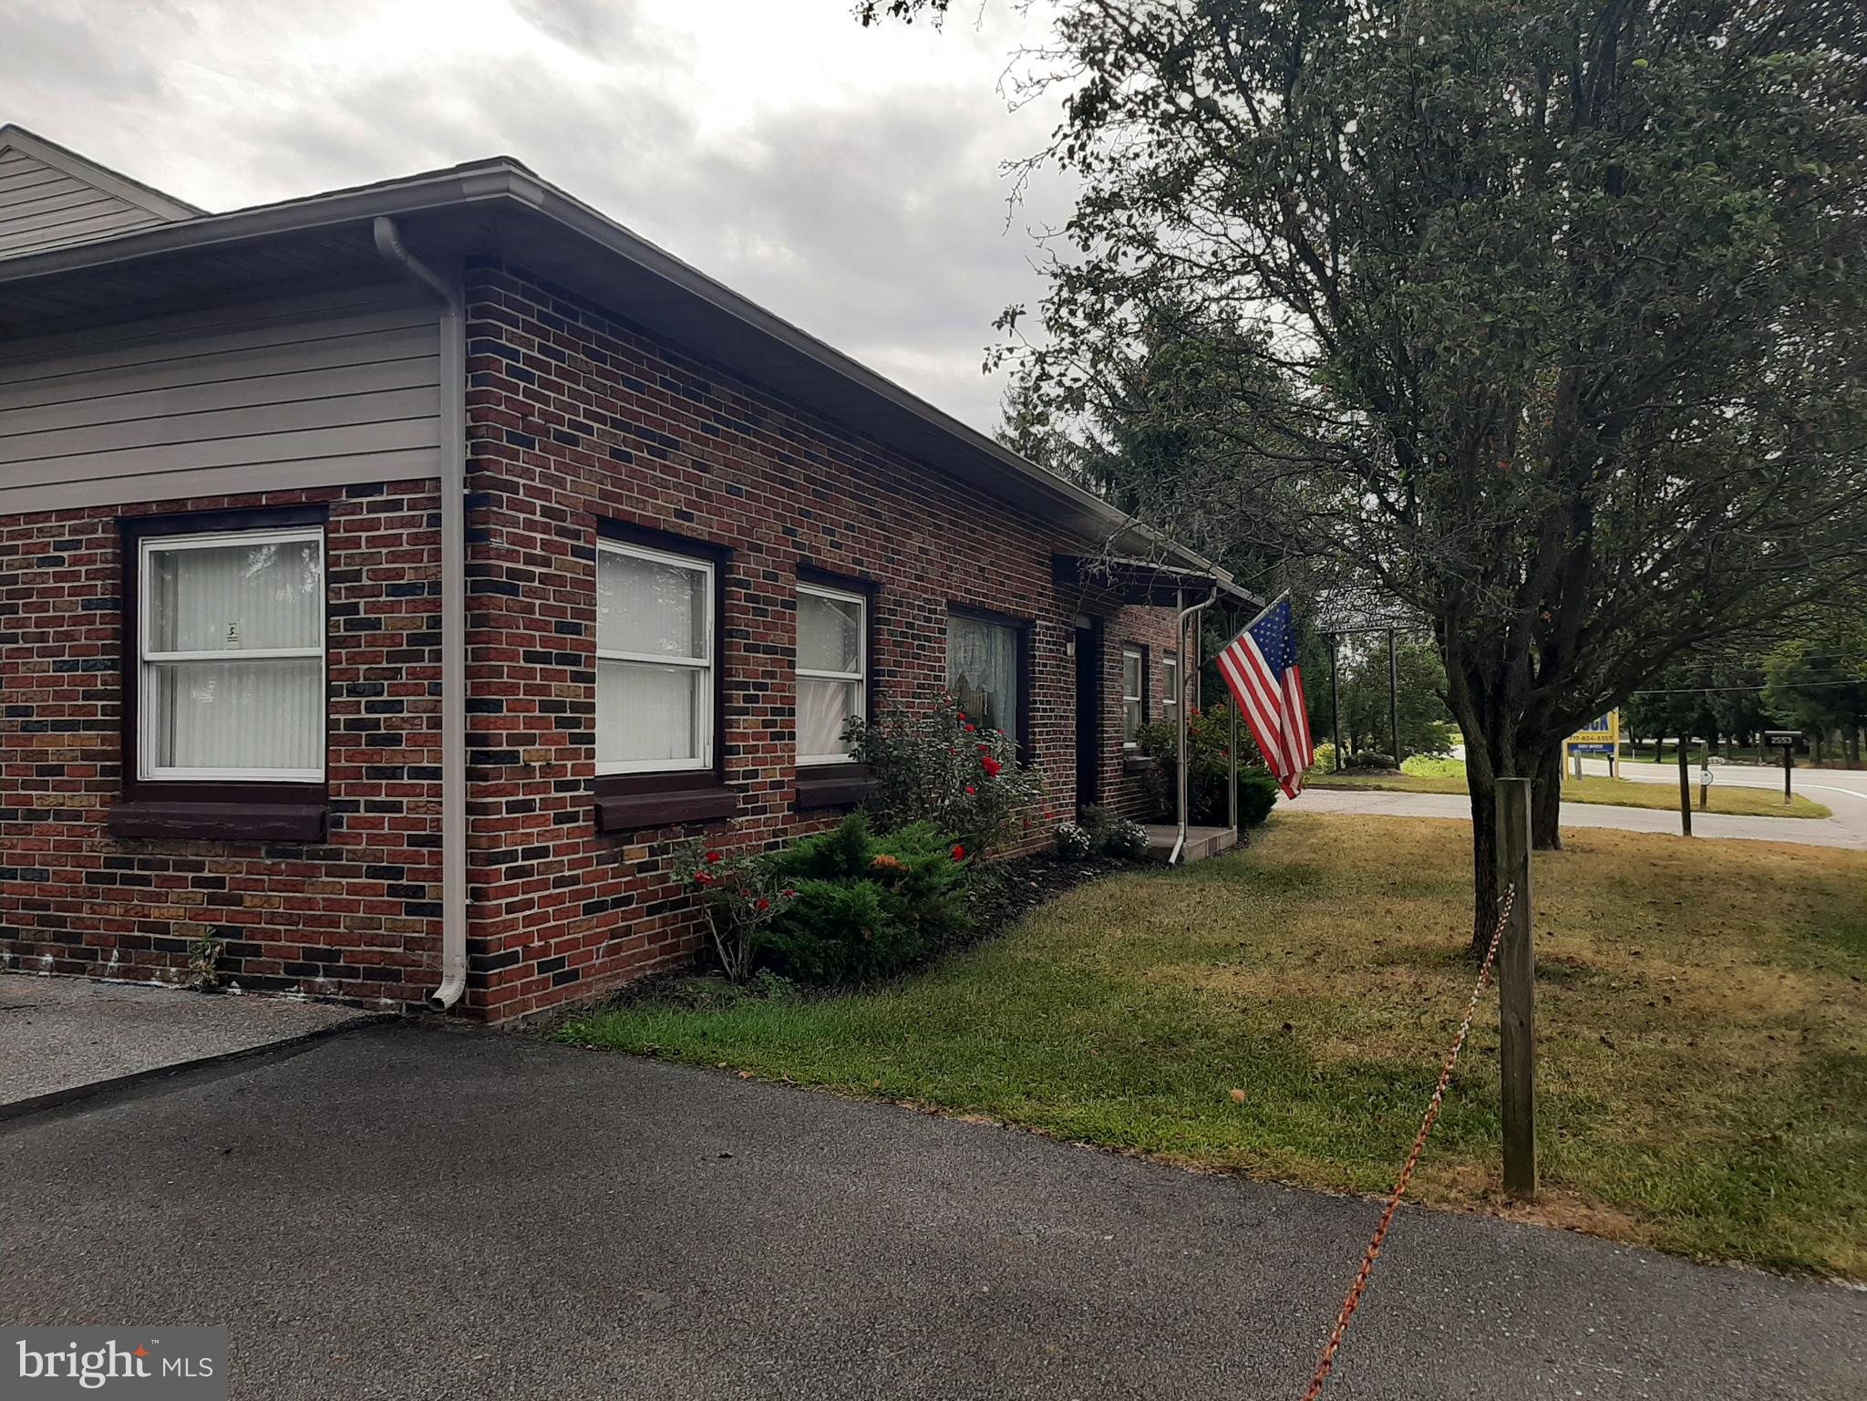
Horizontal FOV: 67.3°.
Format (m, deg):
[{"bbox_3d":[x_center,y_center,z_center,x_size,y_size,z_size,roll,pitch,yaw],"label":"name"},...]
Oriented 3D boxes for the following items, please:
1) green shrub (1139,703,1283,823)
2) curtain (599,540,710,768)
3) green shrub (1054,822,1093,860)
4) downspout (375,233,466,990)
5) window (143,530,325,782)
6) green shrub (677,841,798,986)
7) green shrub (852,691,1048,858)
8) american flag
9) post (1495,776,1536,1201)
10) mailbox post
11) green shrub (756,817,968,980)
[{"bbox_3d":[3.078,0.719,15.700,1.450,1.420,1.400,-1,-1,22],"label":"green shrub"},{"bbox_3d":[-1.386,-0.200,6.792,0.080,1.040,1.020,-1,-1,22],"label":"curtain"},{"bbox_3d":[1.168,1.180,11.700,0.300,0.310,0.300,0,-1,0],"label":"green shrub"},{"bbox_3d":[-1.964,-0.286,5.382,0.085,3.000,0.430,-1,-1,22],"label":"downspout"},{"bbox_3d":[-3.056,-0.187,6.159,1.095,1.085,0.090,-1,-1,22],"label":"window"},{"bbox_3d":[-0.902,0.967,6.530,0.500,0.670,0.520,0,-1,0],"label":"green shrub"},{"bbox_3d":[0.096,0.517,8.800,1.150,1.200,1.100,0,-1,0],"label":"green shrub"},{"bbox_3d":[2.844,-0.031,12.047,0.800,1.700,0.300,-1,-1,22],"label":"american flag"},{"bbox_3d":[1.872,0.922,4.510,0.090,1.330,0.090,-1,-1,30],"label":"post"},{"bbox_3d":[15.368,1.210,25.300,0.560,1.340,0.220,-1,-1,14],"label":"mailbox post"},{"bbox_3d":[-0.410,0.950,7.228,0.920,0.800,1.150,-1,-1,22],"label":"green shrub"}]

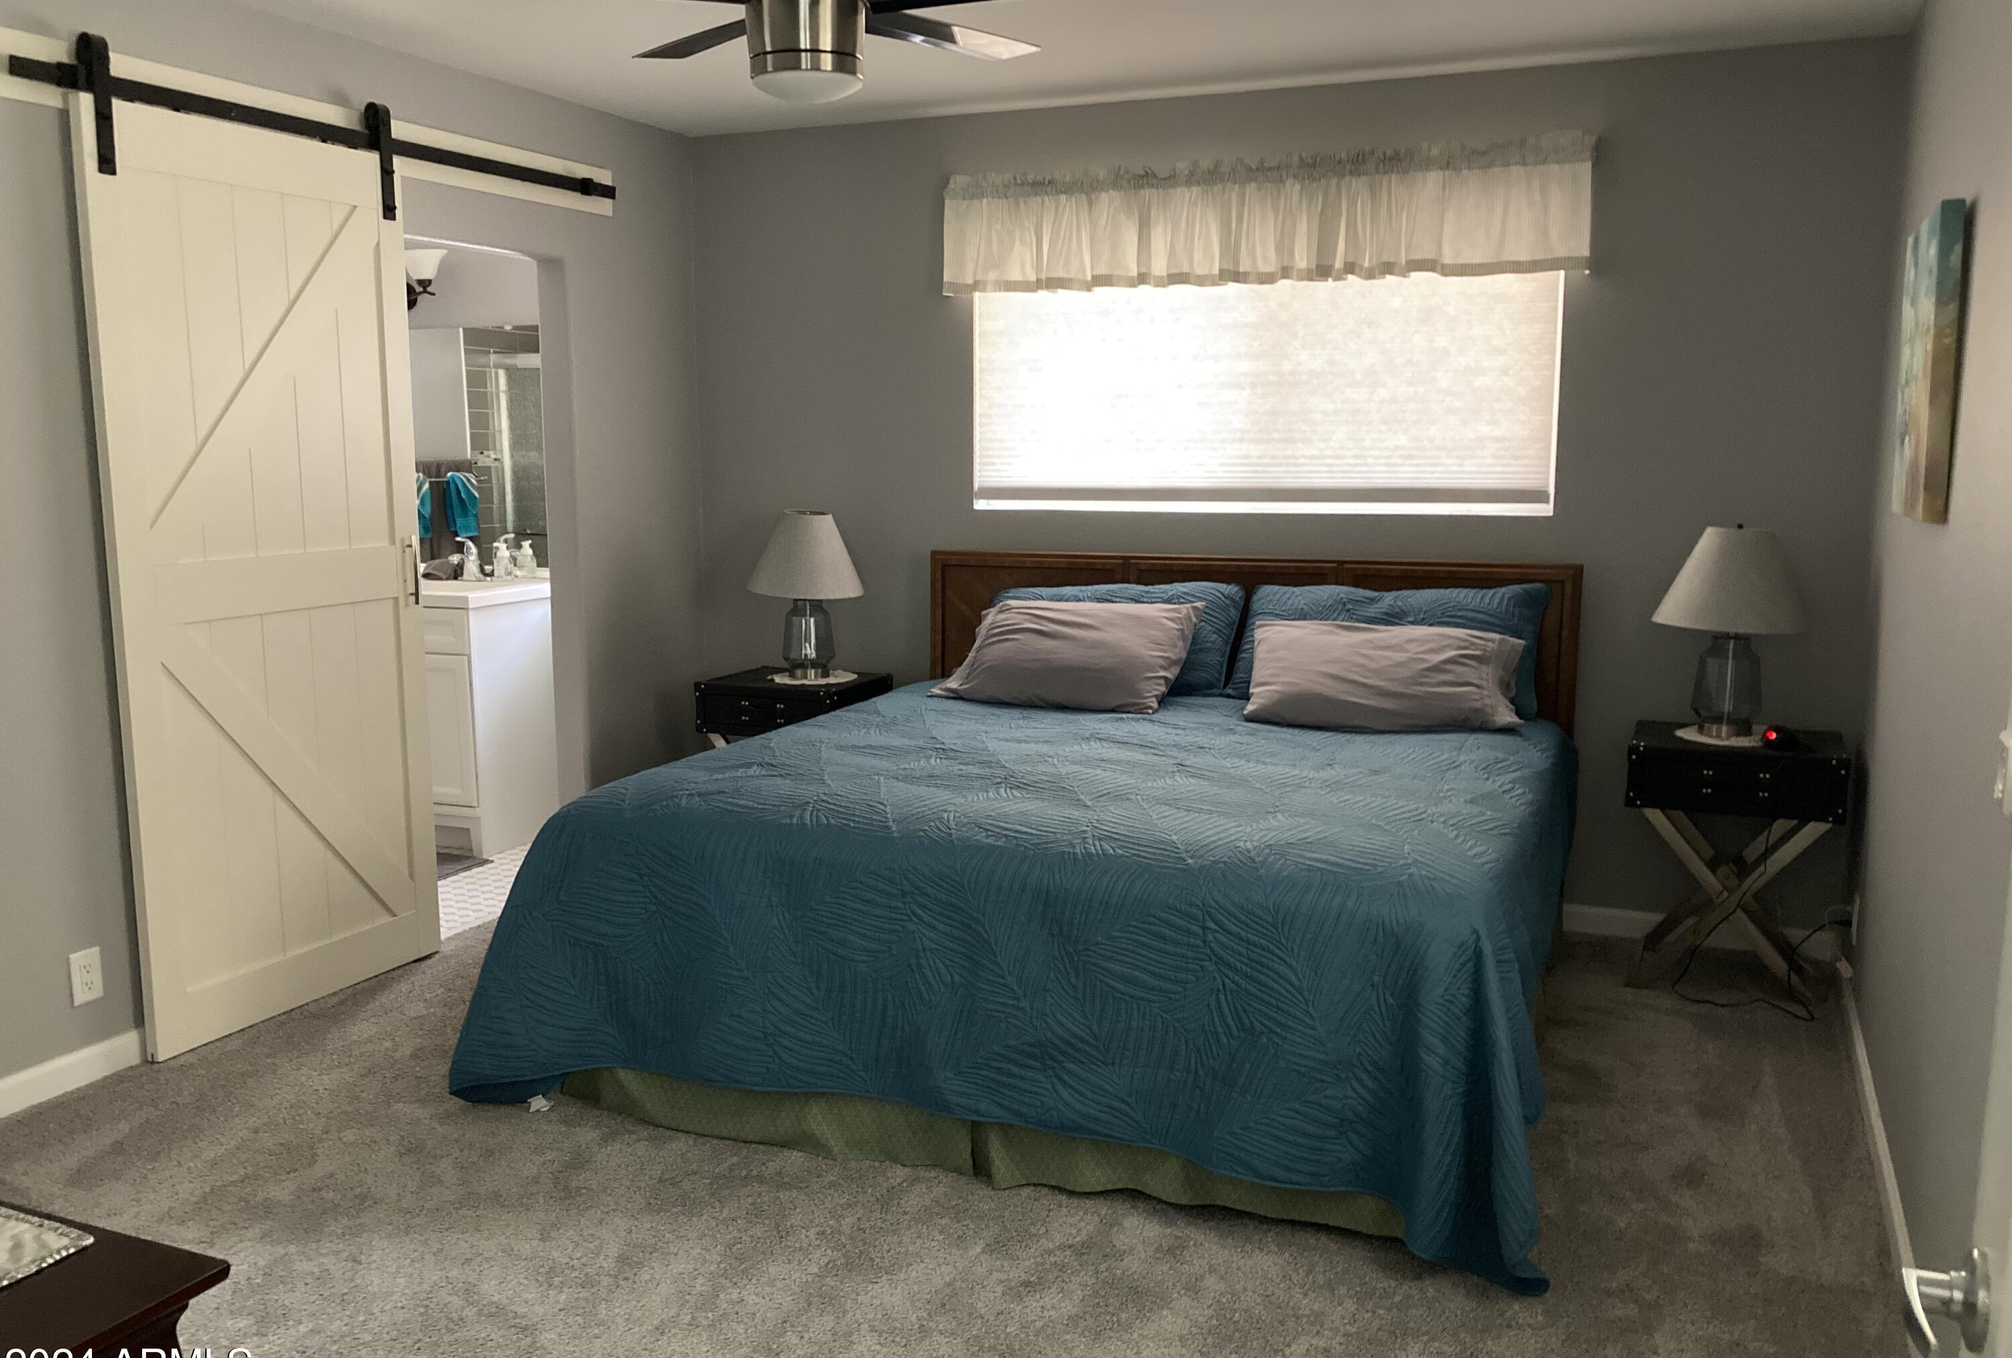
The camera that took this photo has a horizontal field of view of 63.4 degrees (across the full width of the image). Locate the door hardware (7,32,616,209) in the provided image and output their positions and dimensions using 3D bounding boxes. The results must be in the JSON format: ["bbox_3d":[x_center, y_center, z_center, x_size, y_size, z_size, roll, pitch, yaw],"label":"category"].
[{"bbox_3d":[-1.614,-1.334,4.187,0.070,0.298,1.962,4,9,24],"label":"door hardware"}]

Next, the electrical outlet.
[{"bbox_3d":[-2.046,0.660,3.623,0.012,0.118,0.073,4,9,24],"label":"electrical outlet"}]

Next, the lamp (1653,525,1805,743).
[{"bbox_3d":[1.904,-0.130,4.292,0.375,0.555,0.375,4,9,24],"label":"lamp"}]

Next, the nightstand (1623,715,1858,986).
[{"bbox_3d":[1.925,0.476,4.334,0.510,0.642,0.390,4,9,24],"label":"nightstand"}]

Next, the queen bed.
[{"bbox_3d":[0.292,0.303,4.054,2.150,1.062,2.240,4,9,24],"label":"queen bed"}]

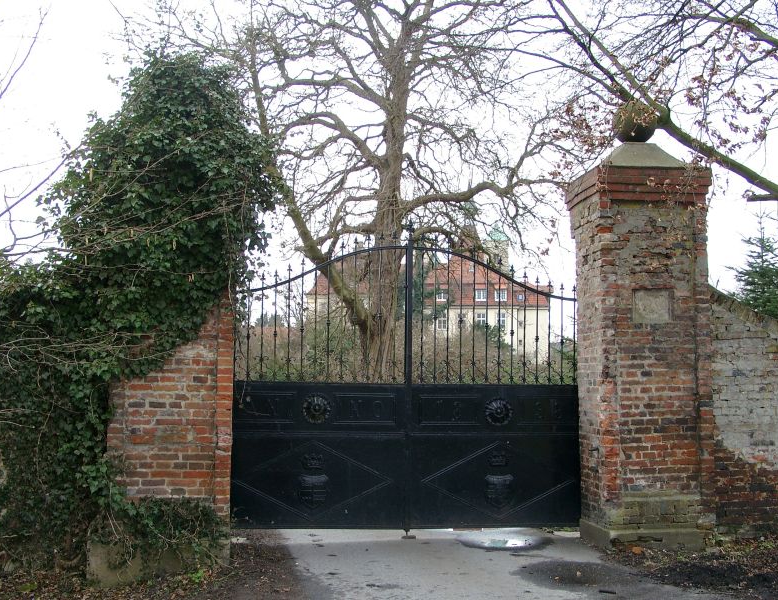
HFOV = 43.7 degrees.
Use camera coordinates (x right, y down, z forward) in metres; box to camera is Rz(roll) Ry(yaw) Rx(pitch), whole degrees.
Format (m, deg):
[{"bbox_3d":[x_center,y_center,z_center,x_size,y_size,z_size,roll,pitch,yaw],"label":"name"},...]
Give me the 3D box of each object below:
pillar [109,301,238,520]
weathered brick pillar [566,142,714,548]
[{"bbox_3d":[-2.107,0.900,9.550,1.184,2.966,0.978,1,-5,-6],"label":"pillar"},{"bbox_3d":[2.618,0.420,10.147,1.174,4.079,1.133,1,-5,-6],"label":"weathered brick pillar"}]

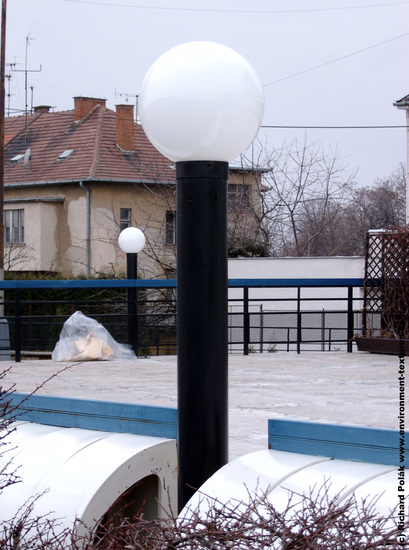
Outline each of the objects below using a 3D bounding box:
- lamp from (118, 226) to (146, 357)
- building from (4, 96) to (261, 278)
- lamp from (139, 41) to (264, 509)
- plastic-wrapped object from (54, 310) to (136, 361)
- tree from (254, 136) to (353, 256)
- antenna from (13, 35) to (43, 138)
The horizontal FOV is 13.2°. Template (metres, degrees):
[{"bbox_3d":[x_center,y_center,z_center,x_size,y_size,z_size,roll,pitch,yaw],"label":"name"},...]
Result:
[{"bbox_3d":[-1.054,0.247,25.800,0.400,1.900,0.400,0,0,0],"label":"lamp"},{"bbox_3d":[-5.200,-3.600,91.500,10.500,11.200,13.000,0,0,-38],"label":"building"},{"bbox_3d":[-0.006,0.190,5.600,0.400,1.860,0.400,0,0,0],"label":"lamp"},{"bbox_3d":[-1.578,0.856,25.100,1.150,0.700,0.750,0,0,0],"label":"plastic-wrapped object"},{"bbox_3d":[3.600,-1.550,64.000,3.750,7.100,3.600,0,0,0],"label":"tree"},{"bbox_3d":[-9.378,-9.988,94.000,1.600,5.500,0.900,0,0,0],"label":"antenna"}]

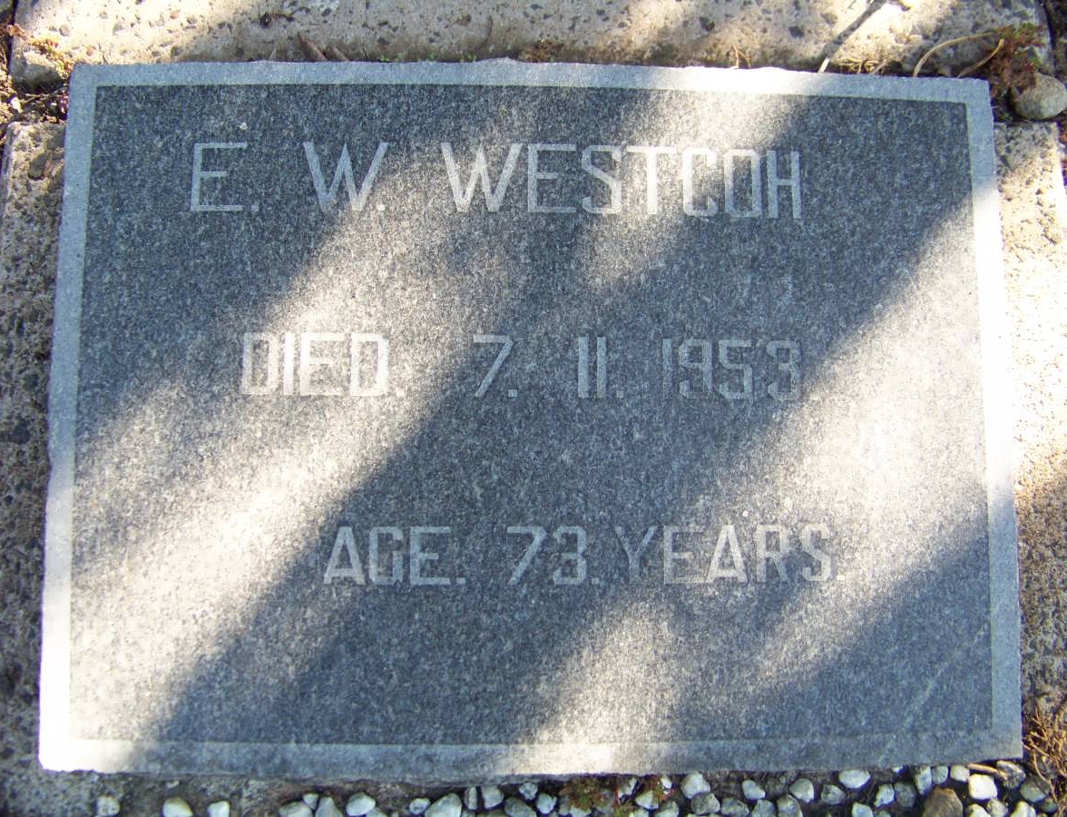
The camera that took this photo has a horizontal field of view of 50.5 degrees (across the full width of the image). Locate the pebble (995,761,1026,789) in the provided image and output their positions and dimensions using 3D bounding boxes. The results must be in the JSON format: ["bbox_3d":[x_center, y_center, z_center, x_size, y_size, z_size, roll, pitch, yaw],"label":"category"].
[{"bbox_3d":[0.316,0.243,0.751,0.021,0.013,0.016,28,83,0],"label":"pebble"}]

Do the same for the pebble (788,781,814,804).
[{"bbox_3d":[0.189,0.270,0.799,0.016,0.013,0.018,-40,83,-10],"label":"pebble"}]

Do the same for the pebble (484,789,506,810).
[{"bbox_3d":[-0.025,0.251,0.731,0.015,0.011,0.015,0,84,-3],"label":"pebble"}]

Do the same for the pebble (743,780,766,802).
[{"bbox_3d":[0.155,0.269,0.798,0.019,0.012,0.012,39,79,5],"label":"pebble"}]

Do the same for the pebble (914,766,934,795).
[{"bbox_3d":[0.277,0.264,0.805,0.012,0.012,0.022,10,78,-1],"label":"pebble"}]

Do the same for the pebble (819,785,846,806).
[{"bbox_3d":[0.197,0.254,0.743,0.017,0.011,0.013,10,83,-2],"label":"pebble"}]

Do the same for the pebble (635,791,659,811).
[{"bbox_3d":[0.080,0.274,0.793,0.017,0.012,0.014,15,78,0],"label":"pebble"}]

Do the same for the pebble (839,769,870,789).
[{"bbox_3d":[0.227,0.263,0.803,0.022,0.014,0.014,1,78,-3],"label":"pebble"}]

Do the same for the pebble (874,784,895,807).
[{"bbox_3d":[0.249,0.274,0.802,0.012,0.012,0.018,38,79,5],"label":"pebble"}]

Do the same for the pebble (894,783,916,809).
[{"bbox_3d":[0.245,0.255,0.745,0.014,0.011,0.015,0,84,-3],"label":"pebble"}]

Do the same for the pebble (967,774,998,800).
[{"bbox_3d":[0.320,0.269,0.806,0.021,0.016,0.018,15,78,0],"label":"pebble"}]

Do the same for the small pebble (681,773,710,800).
[{"bbox_3d":[0.106,0.246,0.739,0.018,0.013,0.017,0,84,-3],"label":"small pebble"}]

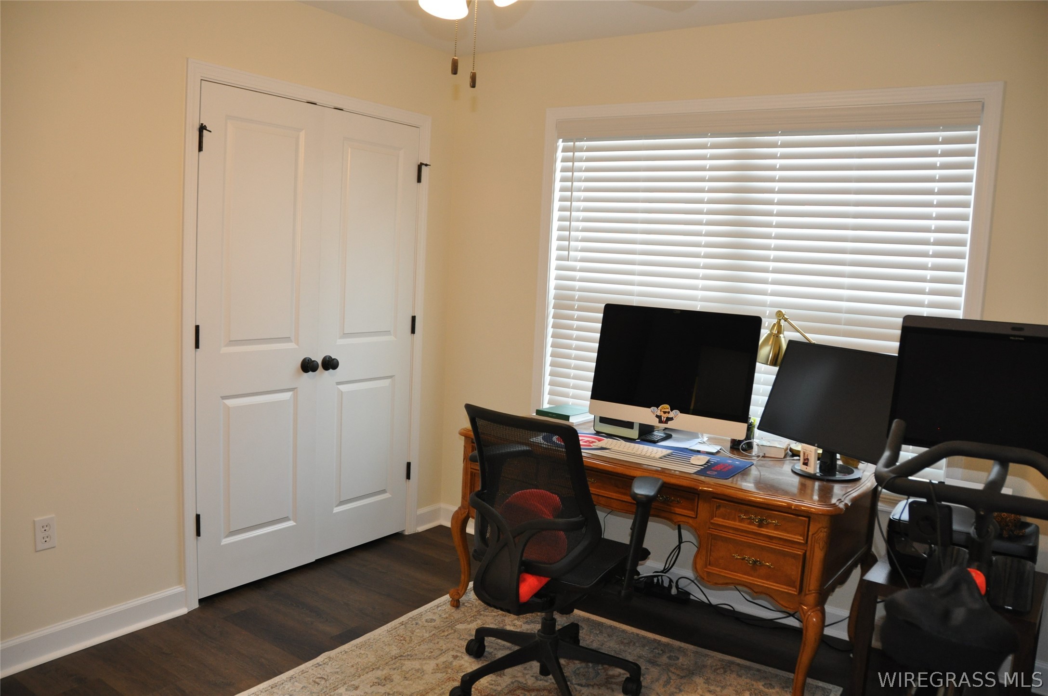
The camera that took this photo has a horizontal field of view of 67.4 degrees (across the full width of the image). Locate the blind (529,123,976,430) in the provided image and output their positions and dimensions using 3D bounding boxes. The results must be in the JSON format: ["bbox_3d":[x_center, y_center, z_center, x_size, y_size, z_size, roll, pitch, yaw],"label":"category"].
[{"bbox_3d":[0.859,-0.269,3.317,1.750,1.340,0.060,8,8,34],"label":"blind"}]

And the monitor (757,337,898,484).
[{"bbox_3d":[1.077,0.224,2.700,0.220,0.430,0.600,-1,8,-28],"label":"monitor"}]

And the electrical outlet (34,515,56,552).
[{"bbox_3d":[-1.600,0.623,2.628,0.010,0.115,0.071,8,8,34],"label":"electrical outlet"}]

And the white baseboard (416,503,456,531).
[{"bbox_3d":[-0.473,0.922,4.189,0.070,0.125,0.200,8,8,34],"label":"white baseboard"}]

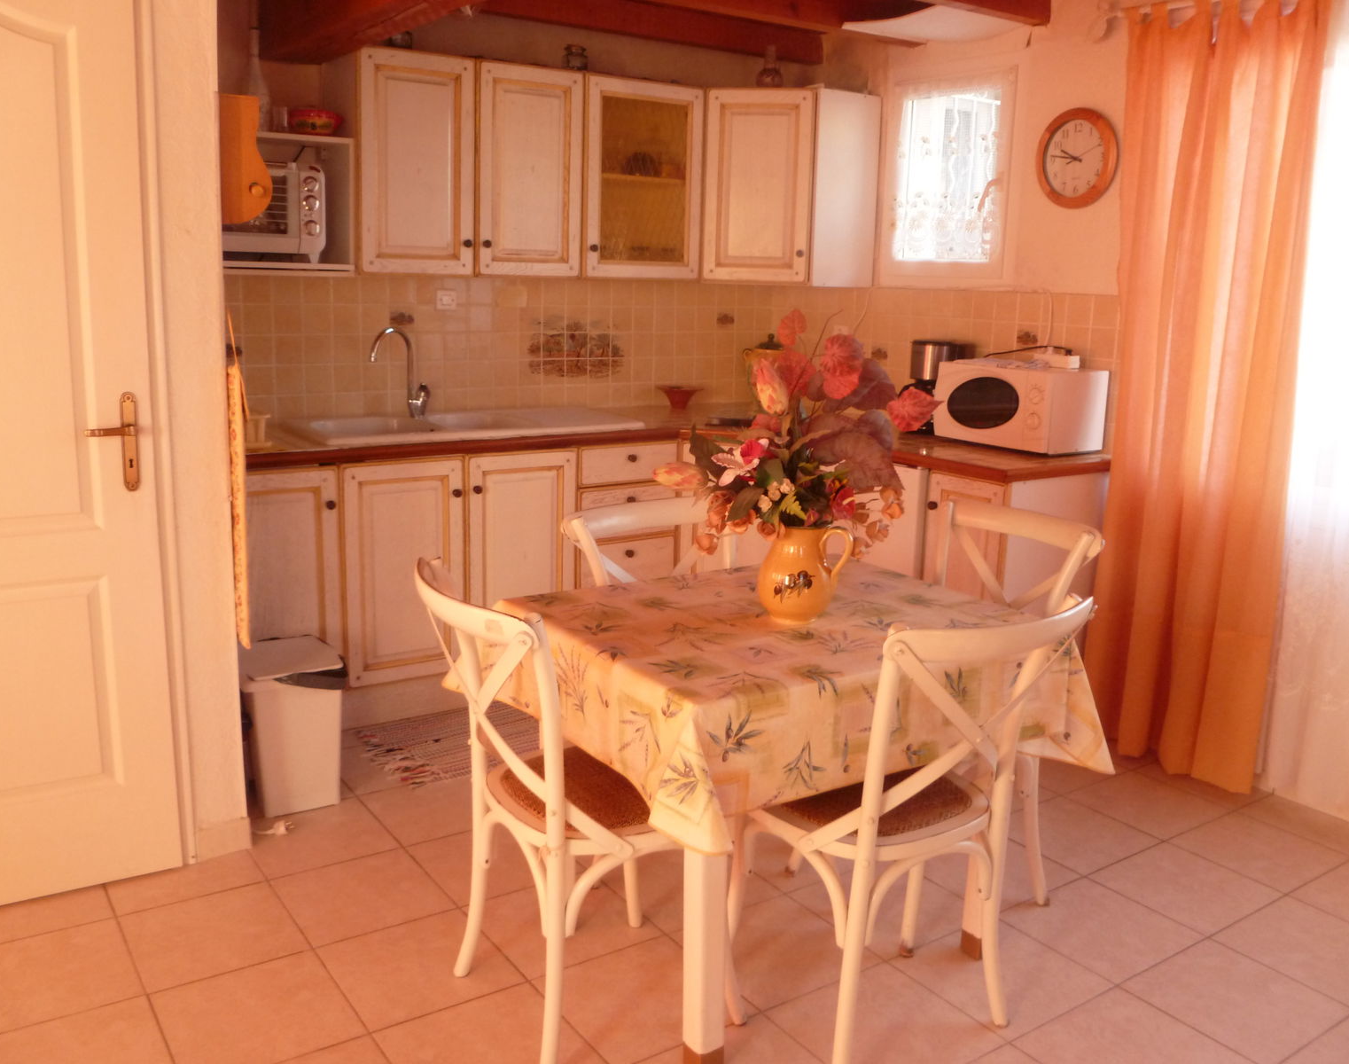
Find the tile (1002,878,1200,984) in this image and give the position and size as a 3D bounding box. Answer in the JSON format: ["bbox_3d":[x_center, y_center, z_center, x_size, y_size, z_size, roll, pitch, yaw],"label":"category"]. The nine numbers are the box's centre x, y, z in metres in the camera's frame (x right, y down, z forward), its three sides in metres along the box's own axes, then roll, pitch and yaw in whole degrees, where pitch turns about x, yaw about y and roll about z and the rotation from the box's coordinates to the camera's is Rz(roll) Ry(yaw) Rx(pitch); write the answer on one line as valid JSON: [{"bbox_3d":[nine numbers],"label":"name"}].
[{"bbox_3d":[0.936,0.873,2.523,0.330,0.010,0.330,-6,14,-33],"label":"tile"}]

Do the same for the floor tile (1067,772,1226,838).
[{"bbox_3d":[1.321,0.765,3.209,0.330,0.010,0.330,-7,14,-34],"label":"floor tile"}]

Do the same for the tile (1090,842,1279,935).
[{"bbox_3d":[1.228,0.856,2.759,0.330,0.010,0.330,-7,14,-34],"label":"tile"}]

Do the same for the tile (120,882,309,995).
[{"bbox_3d":[-0.973,0.850,2.422,0.330,0.010,0.330,-6,14,-33],"label":"tile"}]

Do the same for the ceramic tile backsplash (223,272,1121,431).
[{"bbox_3d":[-0.152,-0.531,3.567,2.557,0.513,1.780,-6,14,-33],"label":"ceramic tile backsplash"}]

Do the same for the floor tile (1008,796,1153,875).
[{"bbox_3d":[1.030,0.787,2.973,0.330,0.010,0.330,-6,14,-33],"label":"floor tile"}]

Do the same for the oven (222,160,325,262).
[{"bbox_3d":[-1.320,-0.964,3.484,0.460,0.292,0.320,-7,14,-33],"label":"oven"}]

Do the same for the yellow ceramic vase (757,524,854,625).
[{"bbox_3d":[0.259,0.081,2.268,0.192,0.184,0.150,3,12,6],"label":"yellow ceramic vase"}]

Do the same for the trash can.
[{"bbox_3d":[-1.052,0.522,3.089,0.275,0.395,0.300,-7,14,-33],"label":"trash can"}]

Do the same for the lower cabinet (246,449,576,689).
[{"bbox_3d":[-0.987,0.076,3.793,1.200,0.730,0.600,-6,14,-33],"label":"lower cabinet"}]

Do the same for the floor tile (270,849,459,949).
[{"bbox_3d":[-0.705,0.825,2.598,0.330,0.010,0.330,-6,14,-33],"label":"floor tile"}]

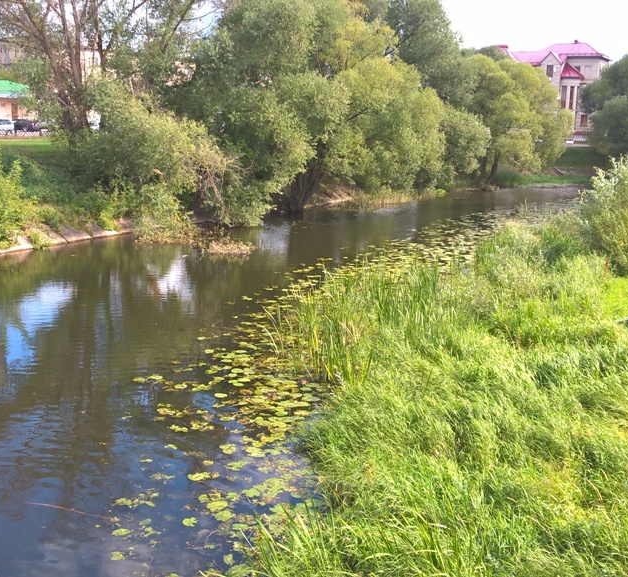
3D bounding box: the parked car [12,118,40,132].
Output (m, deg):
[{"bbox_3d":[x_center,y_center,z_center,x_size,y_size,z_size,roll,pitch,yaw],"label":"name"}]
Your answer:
[{"bbox_3d":[-34.560,-19.169,96.850,4.300,1.480,1.780,8,13,27],"label":"parked car"}]

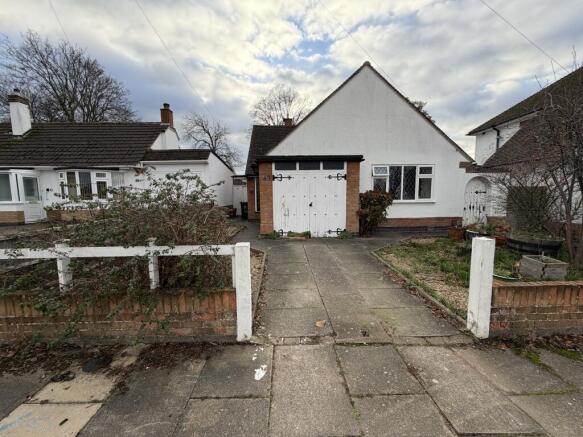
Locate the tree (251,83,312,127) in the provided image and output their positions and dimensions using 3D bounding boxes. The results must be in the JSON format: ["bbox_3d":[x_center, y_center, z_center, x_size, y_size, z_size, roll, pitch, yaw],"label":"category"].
[{"bbox_3d":[-1.211,-8.080,27.424,6.380,13.777,6.380,0,5,0],"label":"tree"}]

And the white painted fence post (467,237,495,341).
[{"bbox_3d":[2.036,0.741,2.540,0.136,1.071,0.136,-1,5,-3],"label":"white painted fence post"}]

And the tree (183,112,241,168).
[{"bbox_3d":[-6.527,-4.498,19.692,4.641,7.982,4.641,0,5,0],"label":"tree"}]

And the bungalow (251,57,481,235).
[{"bbox_3d":[2.182,-2.874,11.427,8.900,5.990,10.350,0,5,0],"label":"bungalow"}]

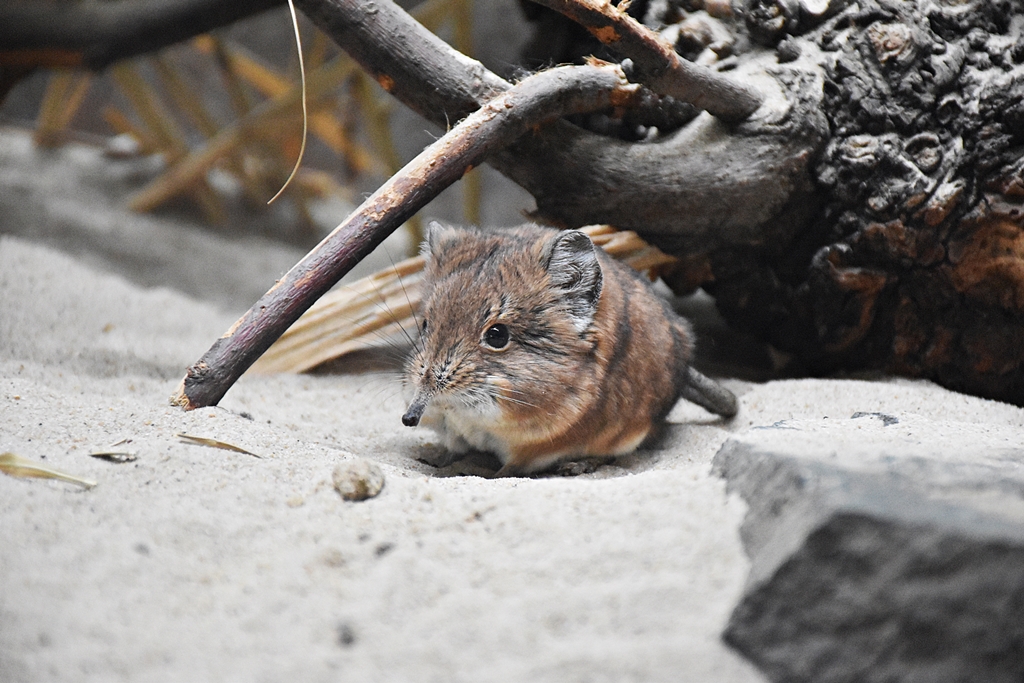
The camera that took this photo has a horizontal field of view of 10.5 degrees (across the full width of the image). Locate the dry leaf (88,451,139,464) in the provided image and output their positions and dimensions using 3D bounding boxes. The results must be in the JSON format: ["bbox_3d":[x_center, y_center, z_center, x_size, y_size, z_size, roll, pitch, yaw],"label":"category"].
[{"bbox_3d":[-0.090,0.026,1.255,0.011,0.003,0.005,0,14,0],"label":"dry leaf"}]

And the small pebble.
[{"bbox_3d":[-0.035,0.031,1.248,0.012,0.009,0.011,0,14,0],"label":"small pebble"}]

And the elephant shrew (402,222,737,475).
[{"bbox_3d":[0.015,-0.002,1.390,0.099,0.059,0.050,-12,19,-38],"label":"elephant shrew"}]

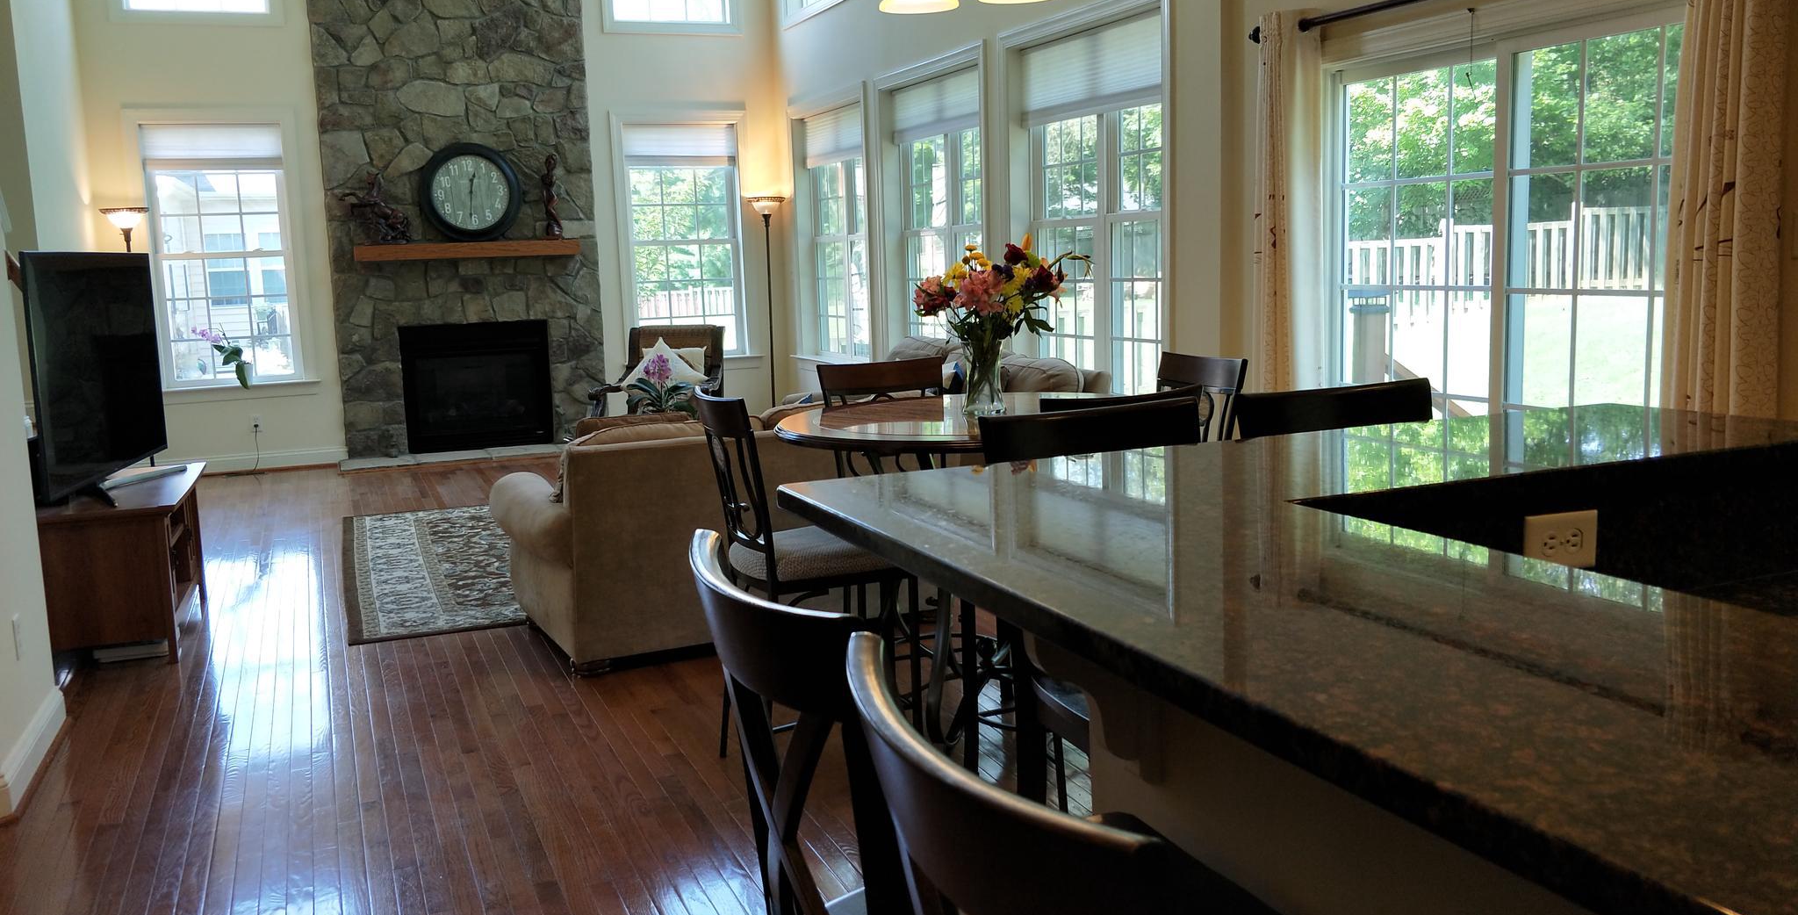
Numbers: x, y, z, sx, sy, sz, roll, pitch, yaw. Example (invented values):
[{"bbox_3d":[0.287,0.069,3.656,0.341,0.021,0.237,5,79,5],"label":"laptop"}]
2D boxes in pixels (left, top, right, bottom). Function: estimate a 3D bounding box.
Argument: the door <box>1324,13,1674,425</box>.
[{"bbox_3d":[2.195,-0.457,4.717,0.140,2.080,1.794,-6,10,-24],"label":"door"}]

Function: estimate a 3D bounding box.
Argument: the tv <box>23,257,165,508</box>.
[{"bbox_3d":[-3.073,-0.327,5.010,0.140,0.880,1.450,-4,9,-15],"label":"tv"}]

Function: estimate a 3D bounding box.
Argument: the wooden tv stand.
[{"bbox_3d":[-3.043,0.413,5.181,0.513,0.591,1.183,-6,10,-24],"label":"wooden tv stand"}]

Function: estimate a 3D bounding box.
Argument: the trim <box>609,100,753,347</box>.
[{"bbox_3d":[-1.724,-1.805,10.577,1.147,1.996,0.100,-6,9,-24],"label":"trim"}]

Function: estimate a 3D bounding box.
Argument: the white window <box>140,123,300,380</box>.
[{"bbox_3d":[-4.873,-1.454,9.379,0.900,1.855,0.120,-6,10,-24],"label":"white window"}]

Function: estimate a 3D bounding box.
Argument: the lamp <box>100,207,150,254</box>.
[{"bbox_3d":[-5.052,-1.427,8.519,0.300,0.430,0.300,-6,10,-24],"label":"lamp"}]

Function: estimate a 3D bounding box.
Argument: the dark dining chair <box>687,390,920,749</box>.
[{"bbox_3d":[-0.258,0.335,3.496,0.550,1.060,0.450,-6,9,-24],"label":"dark dining chair"}]

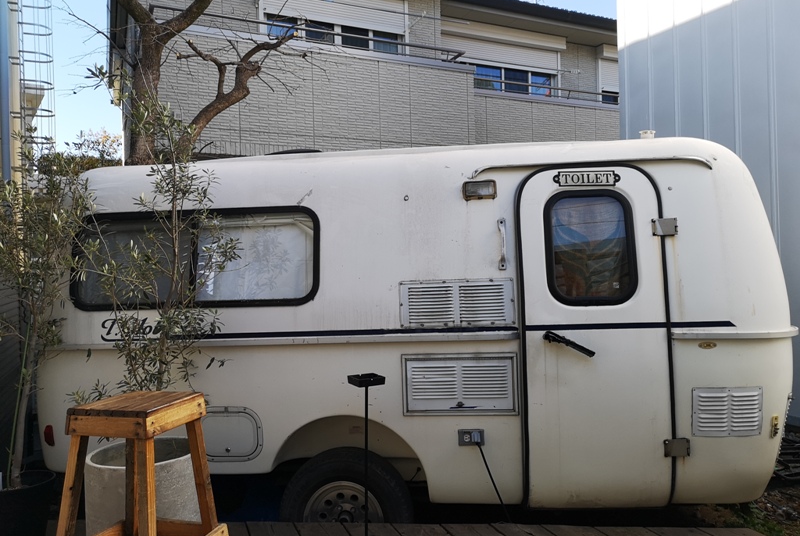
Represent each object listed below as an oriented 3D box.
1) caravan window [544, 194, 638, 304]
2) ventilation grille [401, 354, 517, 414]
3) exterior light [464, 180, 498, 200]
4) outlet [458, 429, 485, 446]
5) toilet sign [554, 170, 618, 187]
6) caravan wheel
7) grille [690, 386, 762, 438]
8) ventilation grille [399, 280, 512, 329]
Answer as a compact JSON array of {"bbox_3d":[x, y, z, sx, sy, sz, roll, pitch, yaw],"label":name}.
[{"bbox_3d":[0.872,-0.090,2.845,0.398,0.523,0.040,-1,-4,6],"label":"caravan window"},{"bbox_3d":[0.278,0.535,2.862,0.525,0.280,0.030,-1,-2,6],"label":"ventilation grille"},{"bbox_3d":[0.373,-0.360,2.902,0.155,0.089,0.060,-1,-5,5],"label":"exterior light"},{"bbox_3d":[0.326,0.772,2.835,0.117,0.075,0.040,-1,0,5],"label":"outlet"},{"bbox_3d":[0.862,-0.411,2.877,0.297,0.067,0.015,-1,-6,6],"label":"toilet sign"},{"bbox_3d":[-0.256,1.206,3.050,0.635,0.635,0.200,-1,0,5],"label":"caravan wheel"},{"bbox_3d":[1.437,0.631,2.739,0.294,0.211,0.025,-1,-1,6],"label":"grille"},{"bbox_3d":[0.266,0.168,2.886,0.520,0.215,0.025,-1,-4,6],"label":"ventilation grille"}]

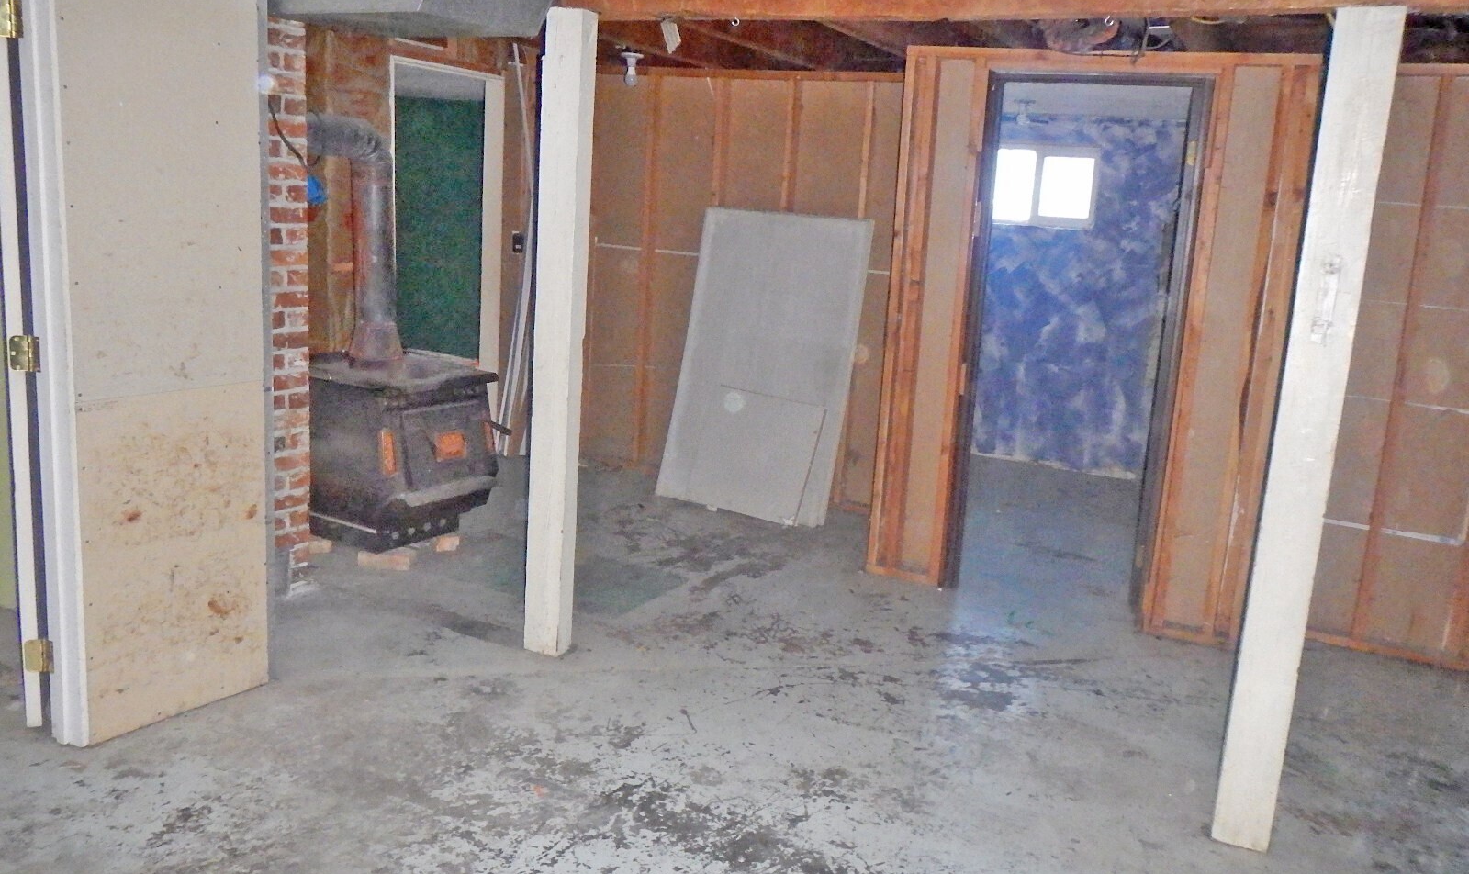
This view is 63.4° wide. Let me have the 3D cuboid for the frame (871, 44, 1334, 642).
[{"bbox_3d":[1.299,-0.371,4.531,1.485,2.124,0.125,9,12,26],"label":"frame"}]

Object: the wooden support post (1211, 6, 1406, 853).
[{"bbox_3d":[1.350,0.031,2.822,0.128,1.986,0.128,9,12,26],"label":"wooden support post"}]

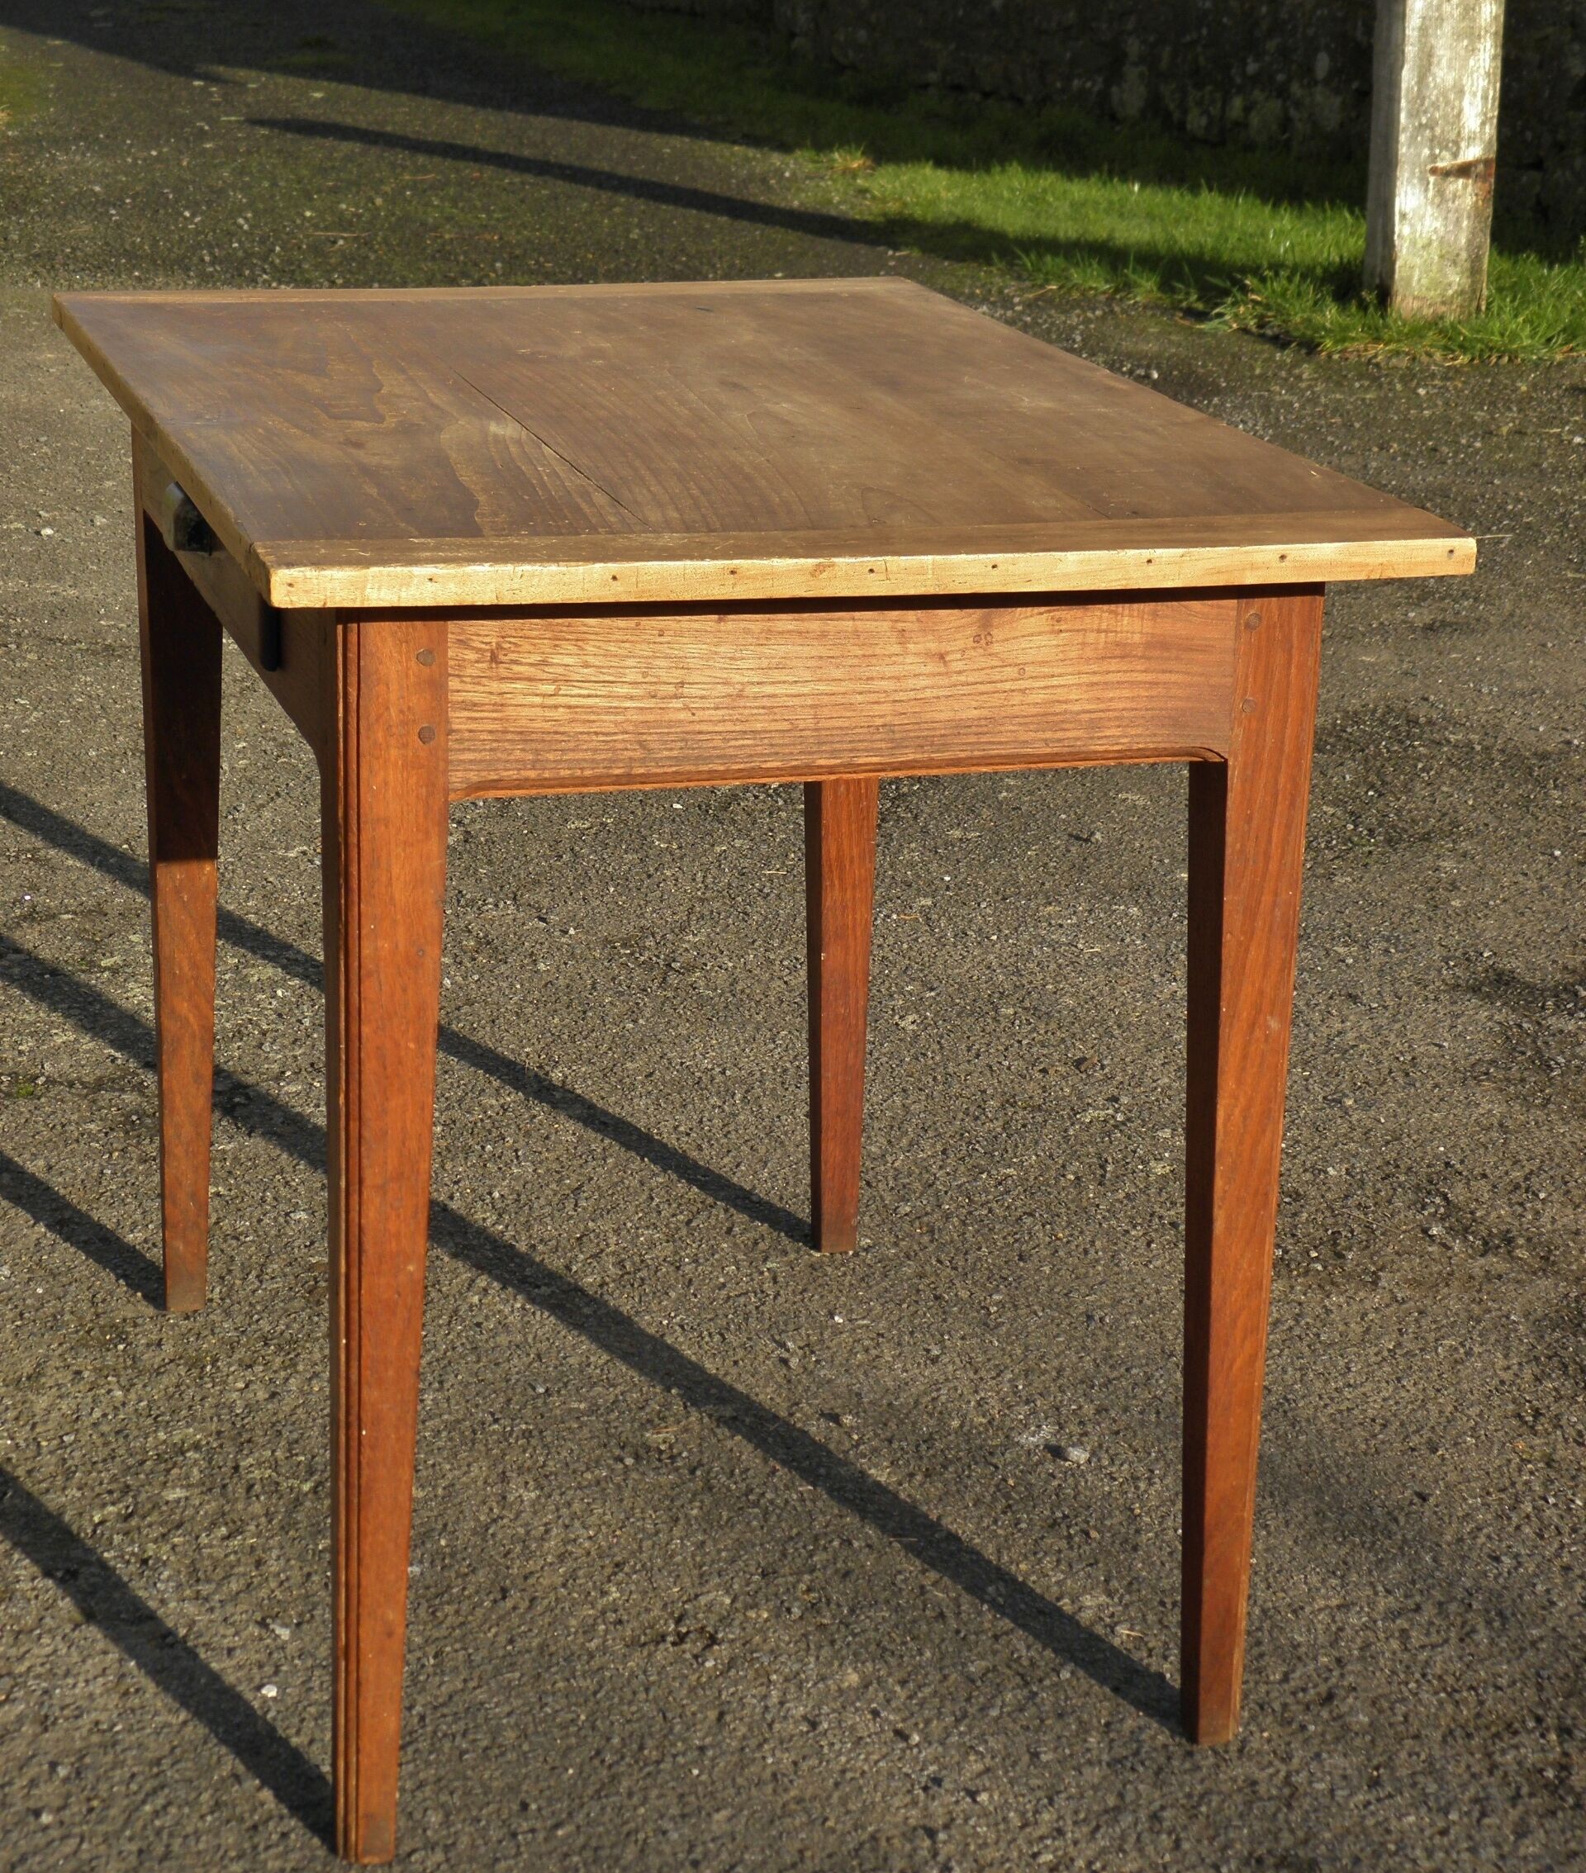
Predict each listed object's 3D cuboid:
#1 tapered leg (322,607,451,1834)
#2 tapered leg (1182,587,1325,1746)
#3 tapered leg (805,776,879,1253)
[{"bbox_3d":[-0.222,0.168,1.945,0.057,0.731,0.055,-4,19,-17],"label":"tapered leg"},{"bbox_3d":[0.246,0.139,2.085,0.057,0.731,0.055,-4,19,-17],"label":"tapered leg"},{"bbox_3d":[0.030,-0.094,2.762,0.057,0.731,0.055,-4,19,-17],"label":"tapered leg"}]

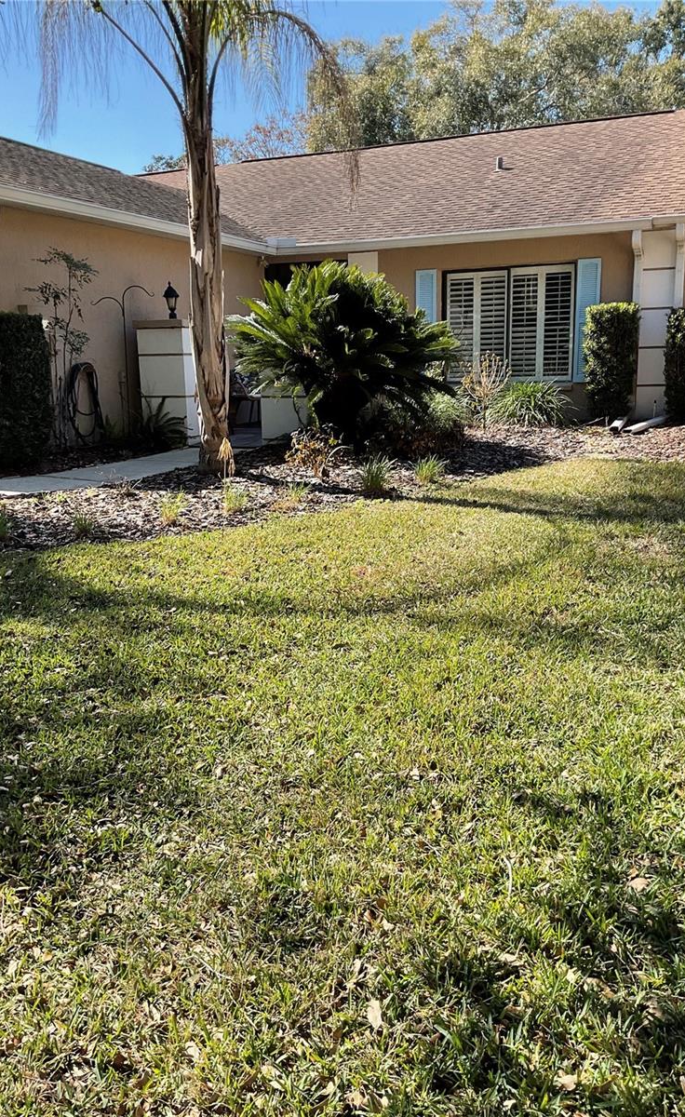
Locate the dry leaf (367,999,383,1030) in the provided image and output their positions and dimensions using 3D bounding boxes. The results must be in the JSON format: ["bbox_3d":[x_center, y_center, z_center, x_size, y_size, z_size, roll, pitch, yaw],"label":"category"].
[{"bbox_3d":[0.072,1.018,2.091,0.038,0.022,0.095,-1,12,2],"label":"dry leaf"}]

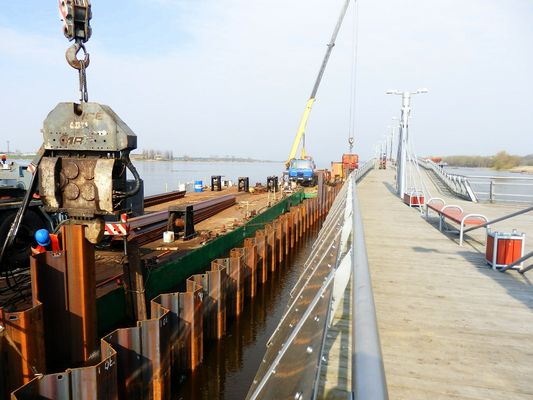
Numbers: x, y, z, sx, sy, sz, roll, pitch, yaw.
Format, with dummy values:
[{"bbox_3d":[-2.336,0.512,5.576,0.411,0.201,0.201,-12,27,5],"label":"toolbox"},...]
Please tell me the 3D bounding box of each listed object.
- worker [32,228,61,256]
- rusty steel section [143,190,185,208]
[{"bbox_3d":[-3.330,1.117,5.727,0.650,1.440,0.580,6,8,43],"label":"worker"},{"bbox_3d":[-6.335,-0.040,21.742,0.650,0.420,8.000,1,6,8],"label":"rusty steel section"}]

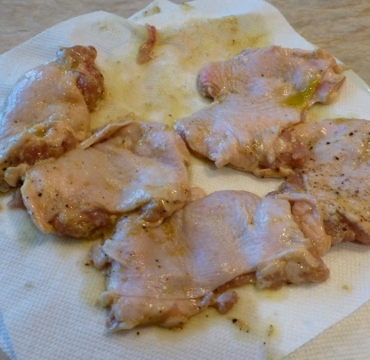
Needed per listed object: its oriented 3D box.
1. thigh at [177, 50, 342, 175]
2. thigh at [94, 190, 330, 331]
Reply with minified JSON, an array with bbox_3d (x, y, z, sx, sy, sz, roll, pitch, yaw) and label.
[{"bbox_3d":[0.064,-0.066,0.336,0.116,0.024,0.149,15,56,10],"label":"thigh"},{"bbox_3d":[0.019,0.040,0.261,0.146,0.026,0.083,-13,56,-9],"label":"thigh"}]

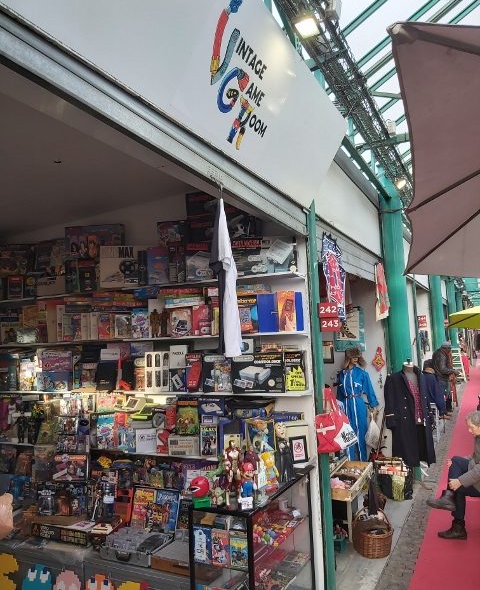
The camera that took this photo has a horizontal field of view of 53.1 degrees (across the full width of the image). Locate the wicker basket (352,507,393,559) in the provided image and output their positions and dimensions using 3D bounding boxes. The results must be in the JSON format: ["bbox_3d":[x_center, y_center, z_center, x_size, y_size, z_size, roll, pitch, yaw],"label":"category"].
[{"bbox_3d":[1.101,1.970,3.991,0.280,0.320,0.230,-5,-6,26],"label":"wicker basket"}]

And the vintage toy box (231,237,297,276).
[{"bbox_3d":[0.184,-0.264,3.442,0.450,0.250,0.115,-5,-6,27],"label":"vintage toy box"}]

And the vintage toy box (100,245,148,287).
[{"bbox_3d":[-0.951,-0.233,3.937,0.390,0.320,0.110,-1,-6,-7],"label":"vintage toy box"}]

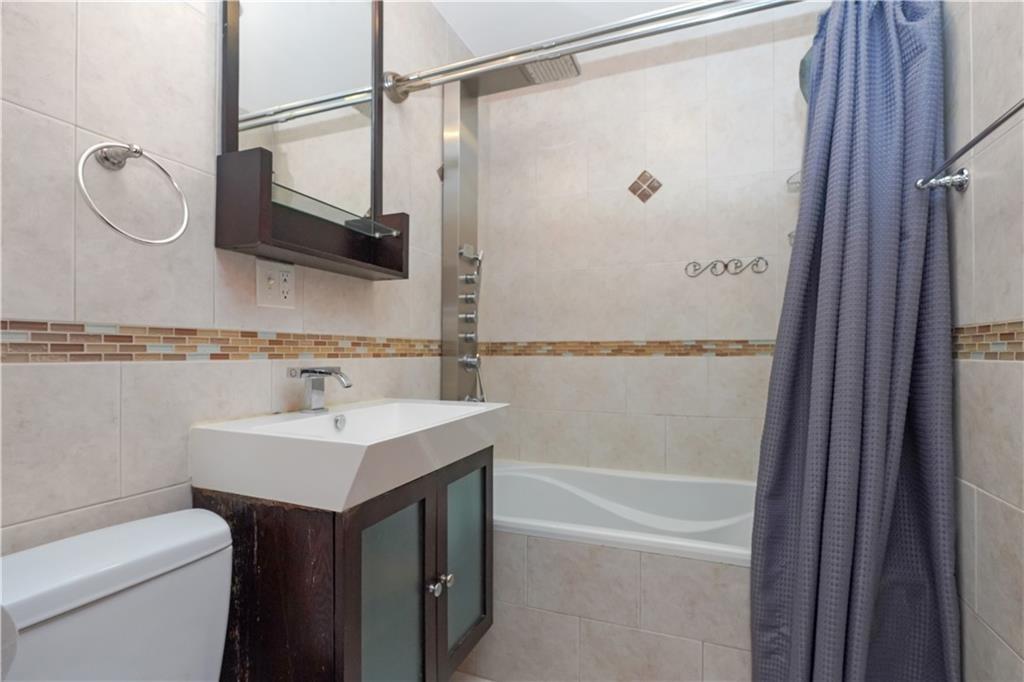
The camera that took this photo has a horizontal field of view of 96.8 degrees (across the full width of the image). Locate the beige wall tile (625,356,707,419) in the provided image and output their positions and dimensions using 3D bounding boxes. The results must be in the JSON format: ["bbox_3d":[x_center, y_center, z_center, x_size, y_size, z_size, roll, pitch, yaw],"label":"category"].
[{"bbox_3d":[0.666,0.192,1.970,0.332,0.250,0.010,0,-2,20],"label":"beige wall tile"}]

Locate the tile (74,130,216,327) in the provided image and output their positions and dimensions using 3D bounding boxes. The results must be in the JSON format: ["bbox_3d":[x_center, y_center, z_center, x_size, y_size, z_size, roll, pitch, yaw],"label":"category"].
[{"bbox_3d":[-0.722,-0.199,0.913,0.012,0.339,0.252,0,-1,20],"label":"tile"}]

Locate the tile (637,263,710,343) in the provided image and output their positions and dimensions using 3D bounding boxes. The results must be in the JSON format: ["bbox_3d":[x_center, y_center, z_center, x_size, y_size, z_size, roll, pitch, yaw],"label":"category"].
[{"bbox_3d":[0.720,-0.173,1.988,0.252,0.339,0.012,0,-1,20],"label":"tile"}]

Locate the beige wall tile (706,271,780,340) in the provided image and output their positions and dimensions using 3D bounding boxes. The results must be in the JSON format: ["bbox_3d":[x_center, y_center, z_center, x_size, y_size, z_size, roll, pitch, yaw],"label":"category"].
[{"bbox_3d":[0.944,-0.174,1.876,0.248,0.340,0.010,0,-2,20],"label":"beige wall tile"}]

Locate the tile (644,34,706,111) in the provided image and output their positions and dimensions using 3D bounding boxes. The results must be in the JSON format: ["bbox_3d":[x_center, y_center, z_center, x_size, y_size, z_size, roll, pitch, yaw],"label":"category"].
[{"bbox_3d":[0.720,-1.173,2.012,0.252,0.276,0.012,0,-1,20],"label":"tile"}]

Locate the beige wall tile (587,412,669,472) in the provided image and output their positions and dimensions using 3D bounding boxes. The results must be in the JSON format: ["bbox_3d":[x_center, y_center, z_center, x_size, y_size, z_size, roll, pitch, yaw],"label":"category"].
[{"bbox_3d":[0.518,0.451,2.047,0.339,0.249,0.012,0,-1,20],"label":"beige wall tile"}]

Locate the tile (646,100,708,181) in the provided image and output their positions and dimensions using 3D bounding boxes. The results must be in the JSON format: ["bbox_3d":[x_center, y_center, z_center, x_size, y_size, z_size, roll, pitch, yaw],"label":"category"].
[{"bbox_3d":[0.720,-0.861,2.004,0.252,0.339,0.012,0,-1,20],"label":"tile"}]

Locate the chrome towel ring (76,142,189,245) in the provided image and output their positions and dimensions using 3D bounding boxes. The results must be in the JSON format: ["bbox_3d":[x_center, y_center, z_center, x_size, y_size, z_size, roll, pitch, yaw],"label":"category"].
[{"bbox_3d":[-0.699,-0.268,0.828,0.072,0.179,0.171,0,-2,20],"label":"chrome towel ring"}]

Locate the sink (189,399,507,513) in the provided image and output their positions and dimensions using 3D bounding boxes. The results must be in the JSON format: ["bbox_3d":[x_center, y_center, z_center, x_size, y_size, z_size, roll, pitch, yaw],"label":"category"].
[{"bbox_3d":[-0.348,0.254,1.196,0.469,0.123,0.671,0,-2,20],"label":"sink"}]

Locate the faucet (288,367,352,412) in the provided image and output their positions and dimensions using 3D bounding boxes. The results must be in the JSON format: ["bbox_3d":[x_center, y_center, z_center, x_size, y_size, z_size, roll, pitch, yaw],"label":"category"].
[{"bbox_3d":[-0.498,0.131,1.197,0.164,0.123,0.065,0,-2,20],"label":"faucet"}]

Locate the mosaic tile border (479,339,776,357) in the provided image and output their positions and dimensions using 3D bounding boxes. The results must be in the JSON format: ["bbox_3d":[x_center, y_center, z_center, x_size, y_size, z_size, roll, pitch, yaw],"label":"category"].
[{"bbox_3d":[0.524,0.035,2.055,1.508,0.068,0.012,0,-1,20],"label":"mosaic tile border"}]

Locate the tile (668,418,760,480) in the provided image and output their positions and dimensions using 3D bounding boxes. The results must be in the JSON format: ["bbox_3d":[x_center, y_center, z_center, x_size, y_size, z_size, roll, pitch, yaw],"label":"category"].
[{"bbox_3d":[0.821,0.443,1.906,0.332,0.250,0.010,0,-2,20],"label":"tile"}]

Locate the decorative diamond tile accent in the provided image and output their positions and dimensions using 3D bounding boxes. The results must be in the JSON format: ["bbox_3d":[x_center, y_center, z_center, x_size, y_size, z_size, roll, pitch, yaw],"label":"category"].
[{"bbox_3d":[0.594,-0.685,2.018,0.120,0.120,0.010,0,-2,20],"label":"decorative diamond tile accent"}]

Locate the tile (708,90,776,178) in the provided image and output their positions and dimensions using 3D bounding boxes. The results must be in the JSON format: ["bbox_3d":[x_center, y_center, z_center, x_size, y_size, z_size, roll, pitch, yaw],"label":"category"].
[{"bbox_3d":[0.960,-0.863,1.916,0.252,0.339,0.012,0,-1,20],"label":"tile"}]

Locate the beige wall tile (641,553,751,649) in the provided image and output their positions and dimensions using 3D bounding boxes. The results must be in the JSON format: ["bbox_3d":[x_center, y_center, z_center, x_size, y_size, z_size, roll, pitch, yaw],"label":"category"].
[{"bbox_3d":[0.534,0.715,1.260,0.339,0.224,0.012,0,-1,20],"label":"beige wall tile"}]

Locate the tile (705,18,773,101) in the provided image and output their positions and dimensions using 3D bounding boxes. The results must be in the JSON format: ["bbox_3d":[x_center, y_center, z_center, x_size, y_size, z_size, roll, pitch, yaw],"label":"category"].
[{"bbox_3d":[0.960,-1.175,1.924,0.252,0.276,0.012,0,-1,20],"label":"tile"}]

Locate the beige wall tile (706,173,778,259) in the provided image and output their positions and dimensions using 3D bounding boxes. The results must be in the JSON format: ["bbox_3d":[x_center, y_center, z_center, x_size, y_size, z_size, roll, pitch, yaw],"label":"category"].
[{"bbox_3d":[0.960,-0.519,1.908,0.252,0.339,0.012,0,-1,20],"label":"beige wall tile"}]

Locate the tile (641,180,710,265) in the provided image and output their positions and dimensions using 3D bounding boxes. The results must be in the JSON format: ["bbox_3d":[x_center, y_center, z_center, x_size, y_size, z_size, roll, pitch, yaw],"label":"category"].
[{"bbox_3d":[0.720,-0.517,1.996,0.252,0.339,0.012,0,-1,20],"label":"tile"}]

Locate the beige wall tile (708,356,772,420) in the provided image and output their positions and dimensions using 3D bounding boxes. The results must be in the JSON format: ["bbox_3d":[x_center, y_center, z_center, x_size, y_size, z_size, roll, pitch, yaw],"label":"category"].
[{"bbox_3d":[0.980,0.189,1.853,0.332,0.250,0.010,0,-2,20],"label":"beige wall tile"}]

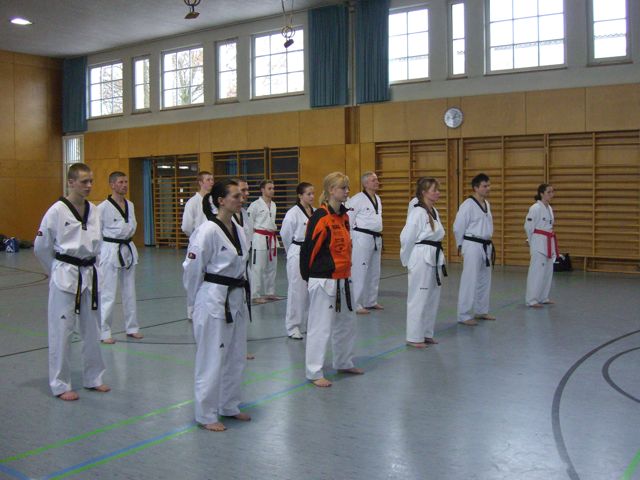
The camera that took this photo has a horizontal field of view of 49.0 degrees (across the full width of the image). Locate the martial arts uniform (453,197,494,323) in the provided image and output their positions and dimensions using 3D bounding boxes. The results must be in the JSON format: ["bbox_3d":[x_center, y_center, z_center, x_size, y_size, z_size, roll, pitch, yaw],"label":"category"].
[{"bbox_3d":[1.820,0.211,8.296,0.350,1.480,0.510,2,5,34],"label":"martial arts uniform"}]

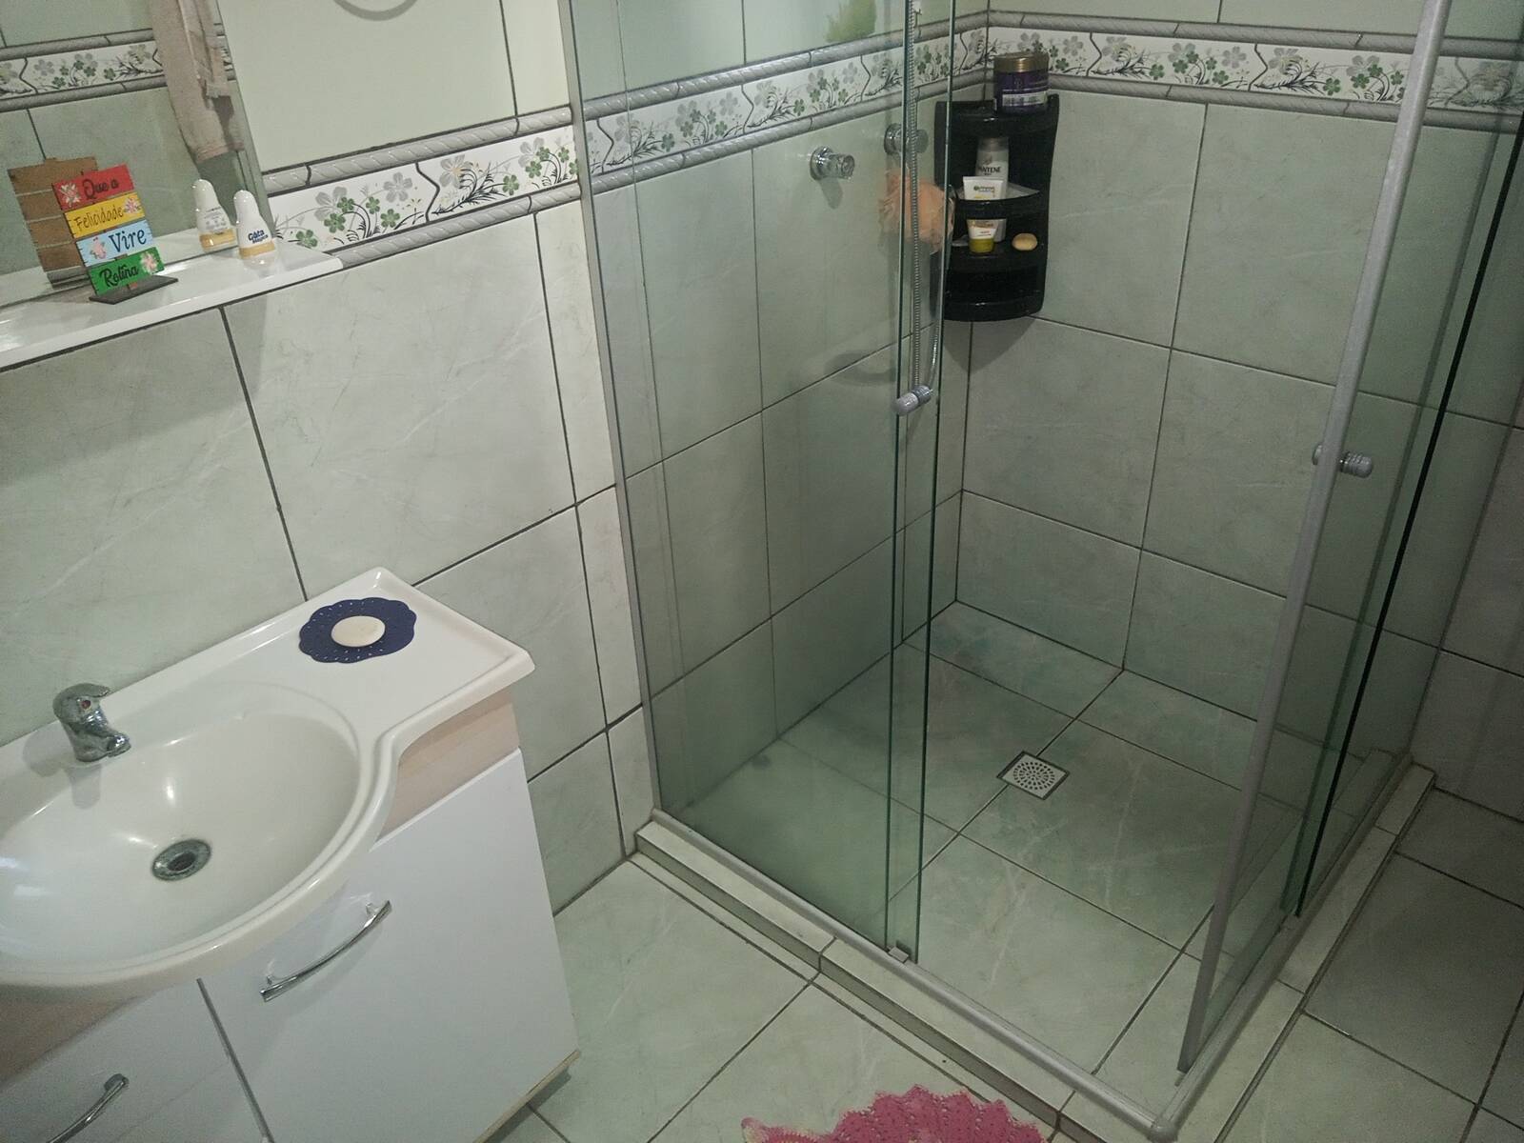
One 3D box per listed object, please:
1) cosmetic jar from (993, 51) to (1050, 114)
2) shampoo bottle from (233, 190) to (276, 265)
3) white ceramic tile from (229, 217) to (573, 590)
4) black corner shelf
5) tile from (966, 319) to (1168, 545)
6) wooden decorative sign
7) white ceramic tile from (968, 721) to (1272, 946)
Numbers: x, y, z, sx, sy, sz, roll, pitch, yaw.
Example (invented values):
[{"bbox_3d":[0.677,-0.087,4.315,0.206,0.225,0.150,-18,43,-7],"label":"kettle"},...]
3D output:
[{"bbox_3d":[0.479,-0.904,2.280,0.095,0.094,0.095,-2,31,1],"label":"cosmetic jar"},{"bbox_3d":[-0.546,-0.368,1.324,0.030,0.080,0.042,23,40,35],"label":"shampoo bottle"},{"bbox_3d":[-0.453,-0.204,1.660,0.012,0.443,0.446,23,40,35],"label":"white ceramic tile"},{"bbox_3d":[0.443,-0.715,2.439,0.234,0.428,0.150,-4,31,-2],"label":"black corner shelf"},{"bbox_3d":[0.628,-0.308,2.608,0.441,0.441,0.012,23,40,35],"label":"tile"},{"bbox_3d":[-0.638,-0.334,1.214,0.040,0.121,0.085,13,35,24],"label":"wooden decorative sign"},{"bbox_3d":[0.684,0.480,2.341,0.441,0.012,0.441,23,40,35],"label":"white ceramic tile"}]

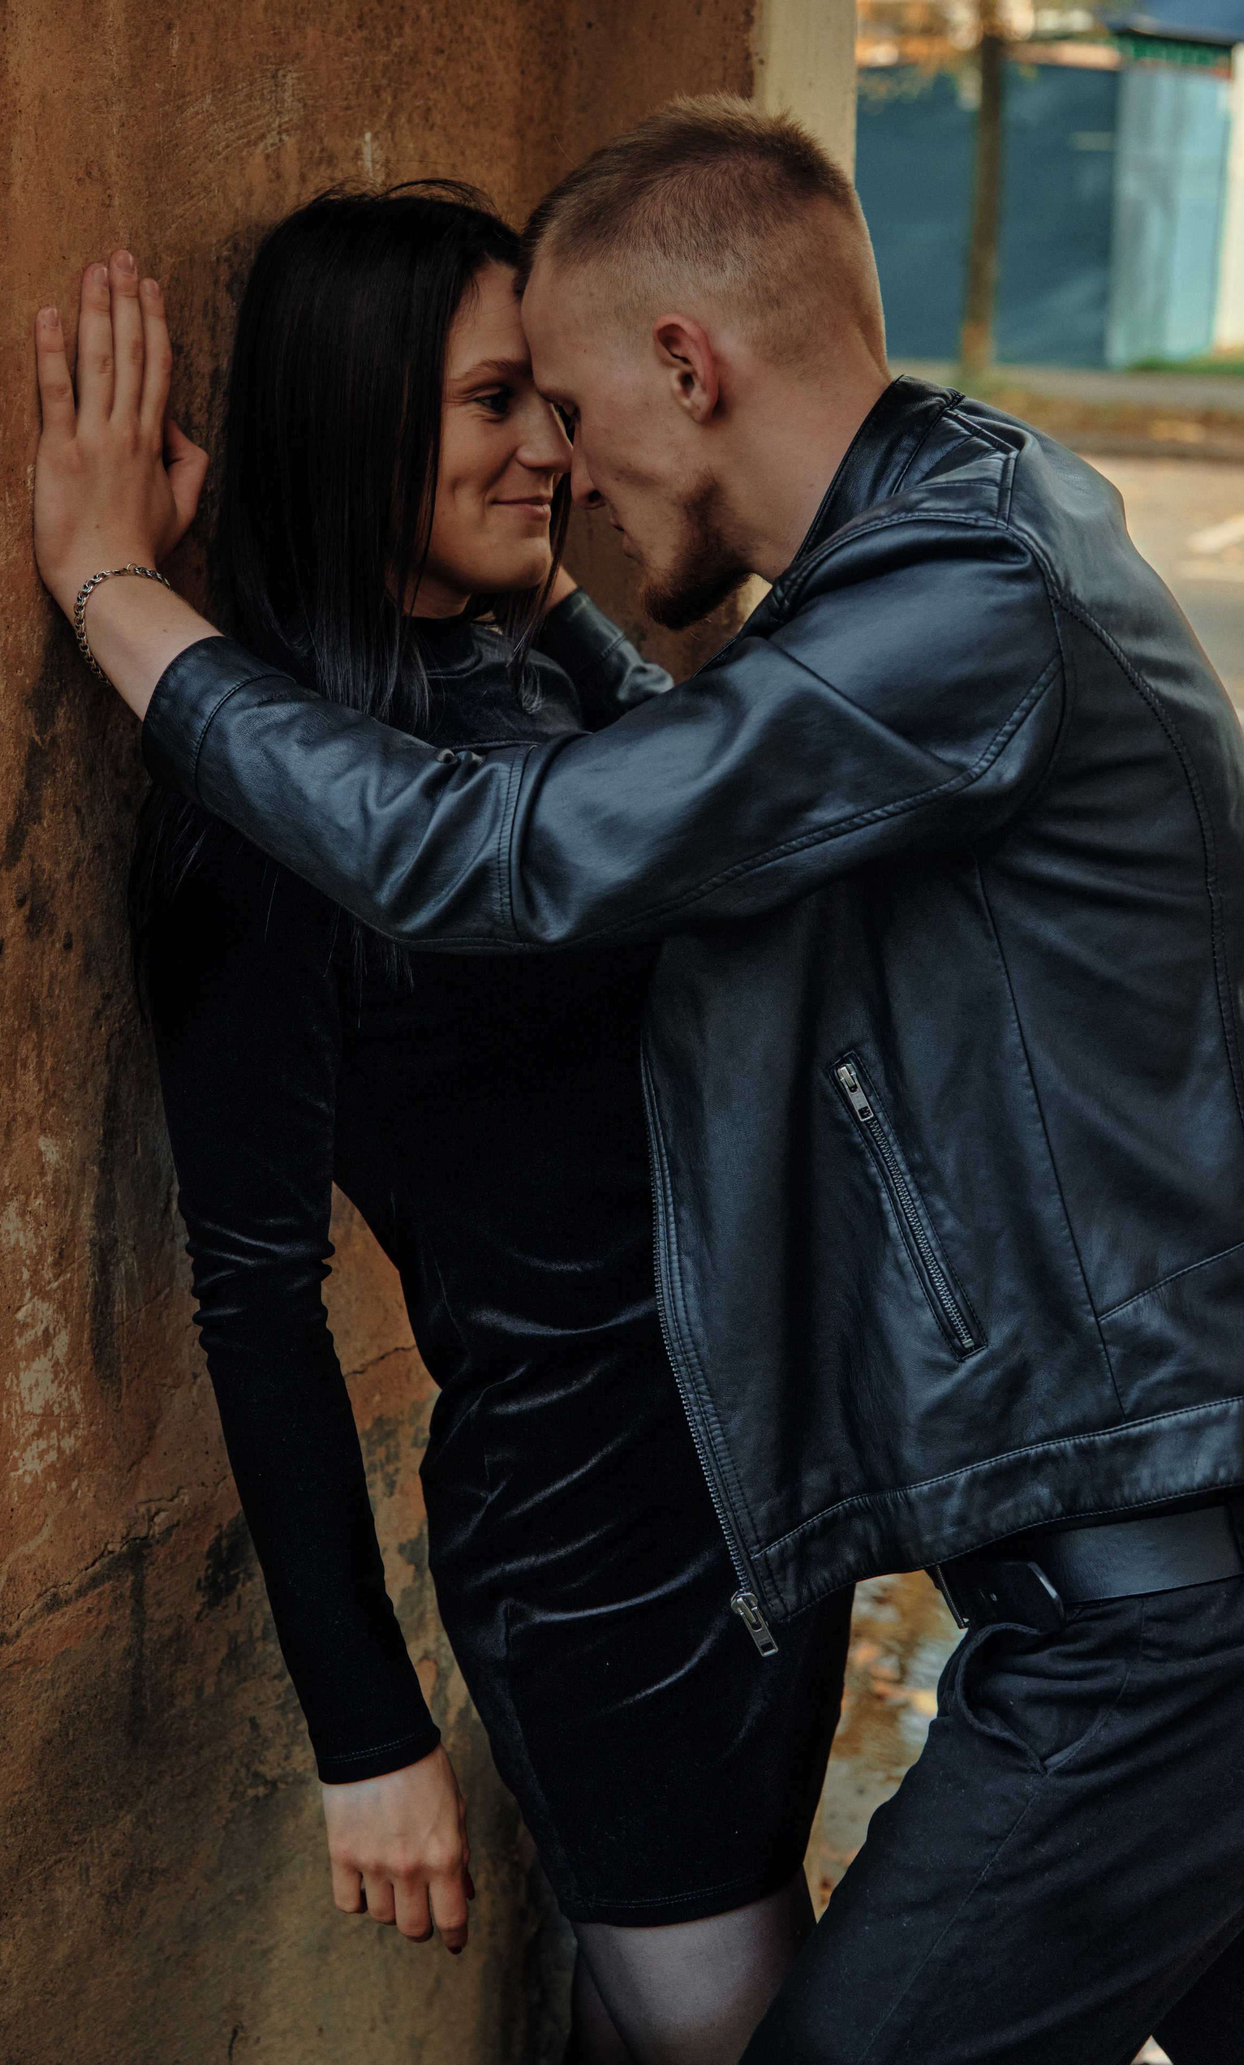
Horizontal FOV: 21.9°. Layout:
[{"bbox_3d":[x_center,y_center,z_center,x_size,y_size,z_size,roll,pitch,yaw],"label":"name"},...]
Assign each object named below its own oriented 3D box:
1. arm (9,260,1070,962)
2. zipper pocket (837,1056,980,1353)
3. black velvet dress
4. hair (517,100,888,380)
[{"bbox_3d":[-0.036,-0.224,1.680,0.540,0.350,0.200,2,17,9],"label":"arm"},{"bbox_3d":[0.151,0.093,1.710,0.030,0.180,0.020,-20,9,16],"label":"zipper pocket"},{"bbox_3d":[-0.068,0.130,1.840,0.290,0.800,0.420,10,20,43],"label":"black velvet dress"},{"bbox_3d":[0.044,-0.423,1.736,0.198,0.168,0.165,-16,10,21],"label":"hair"}]

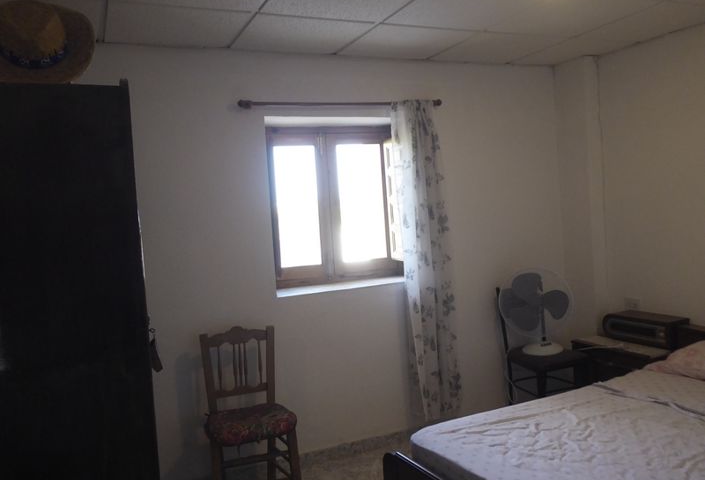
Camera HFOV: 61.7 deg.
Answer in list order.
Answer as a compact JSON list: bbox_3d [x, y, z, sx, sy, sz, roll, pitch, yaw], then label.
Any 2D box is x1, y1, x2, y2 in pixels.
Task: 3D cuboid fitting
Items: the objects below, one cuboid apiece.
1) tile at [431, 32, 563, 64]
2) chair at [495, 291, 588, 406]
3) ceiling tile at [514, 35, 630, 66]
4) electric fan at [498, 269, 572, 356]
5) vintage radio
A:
[{"bbox_3d":[0.837,-1.111,3.419,0.590,0.020,0.560,-5,3,-24],"label":"tile"},{"bbox_3d":[1.196,0.714,3.673,0.390,0.875,0.420,-5,3,-24],"label":"chair"},{"bbox_3d":[1.342,-1.154,3.645,0.500,0.020,0.560,-5,3,-24],"label":"ceiling tile"},{"bbox_3d":[1.143,0.441,3.630,0.430,0.530,0.290,-3,3,10],"label":"electric fan"},{"bbox_3d":[1.709,0.510,3.412,0.190,0.135,0.400,-5,3,-24],"label":"vintage radio"}]

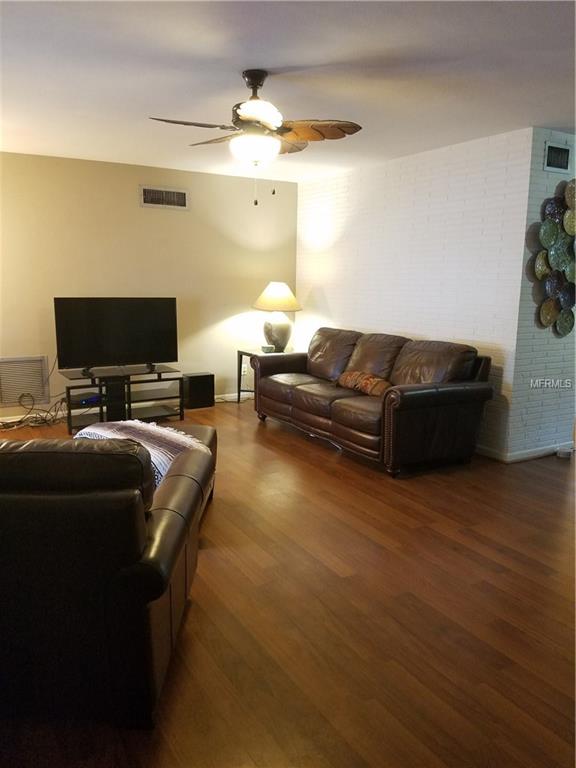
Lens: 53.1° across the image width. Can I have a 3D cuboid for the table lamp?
[{"bbox_3d":[-0.150,-0.706,6.150,0.530,0.755,0.530,1,11,0],"label":"table lamp"}]

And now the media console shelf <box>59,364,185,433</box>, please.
[{"bbox_3d":[-1.585,0.124,5.501,1.090,0.495,0.460,-6,12,-30],"label":"media console shelf"}]

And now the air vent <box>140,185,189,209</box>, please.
[{"bbox_3d":[-1.237,-1.883,5.847,0.510,0.208,0.030,-6,12,-30],"label":"air vent"}]

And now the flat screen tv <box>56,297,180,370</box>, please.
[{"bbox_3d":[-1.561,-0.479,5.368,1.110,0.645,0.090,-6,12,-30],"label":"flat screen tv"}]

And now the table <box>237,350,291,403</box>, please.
[{"bbox_3d":[-0.193,-0.045,6.253,0.530,0.585,0.580,-6,12,-30],"label":"table"}]

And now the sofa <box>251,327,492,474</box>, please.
[{"bbox_3d":[0.597,0.030,5.069,0.910,0.890,2.150,-5,12,-29],"label":"sofa"}]

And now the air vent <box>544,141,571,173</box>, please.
[{"bbox_3d":[1.950,-1.634,4.156,0.295,0.200,0.030,-6,12,-30],"label":"air vent"}]

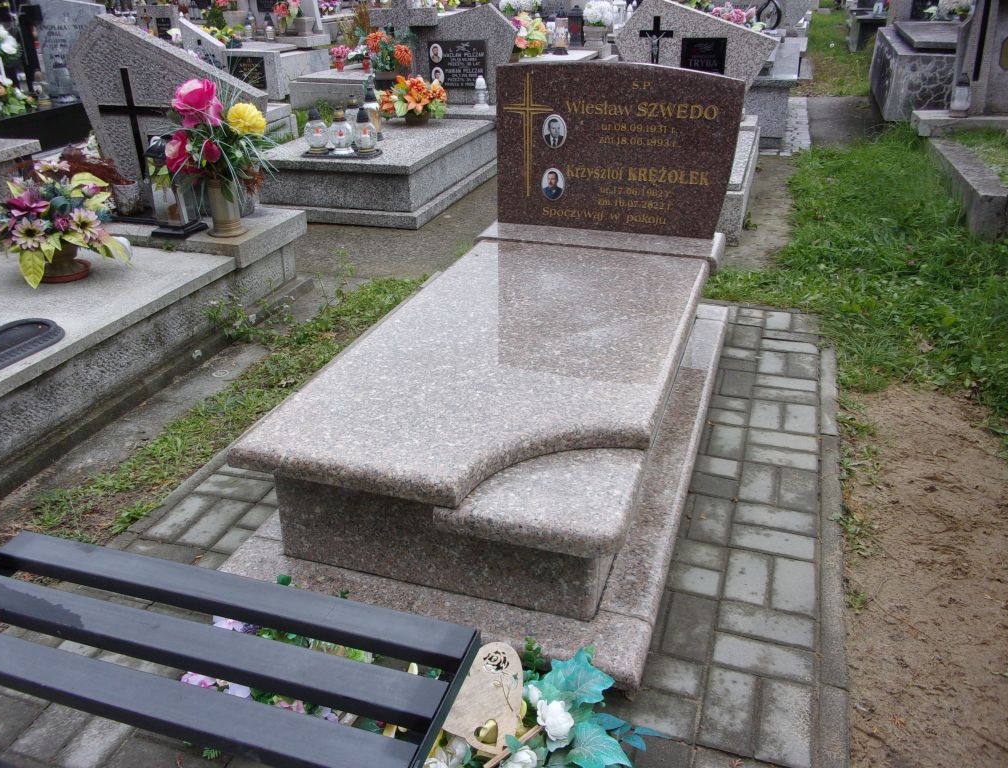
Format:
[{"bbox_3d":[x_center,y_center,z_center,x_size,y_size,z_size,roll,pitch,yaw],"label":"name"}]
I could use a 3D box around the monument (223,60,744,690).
[{"bbox_3d":[0.111,-0.297,2.339,0.945,0.985,1.880,8,28,17],"label":"monument"}]

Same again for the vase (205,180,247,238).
[{"bbox_3d":[-1.137,-0.716,3.337,0.164,0.220,0.164,8,28,17],"label":"vase"}]

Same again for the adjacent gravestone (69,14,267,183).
[{"bbox_3d":[-1.401,-1.155,3.571,0.915,0.810,0.110,8,28,17],"label":"adjacent gravestone"}]

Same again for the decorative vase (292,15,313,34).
[{"bbox_3d":[-2.329,-4.158,9.621,0.230,0.230,0.230,8,28,17],"label":"decorative vase"}]

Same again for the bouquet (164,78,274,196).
[{"bbox_3d":[-1.100,-0.953,3.201,0.430,0.430,0.400,8,28,17],"label":"bouquet"}]

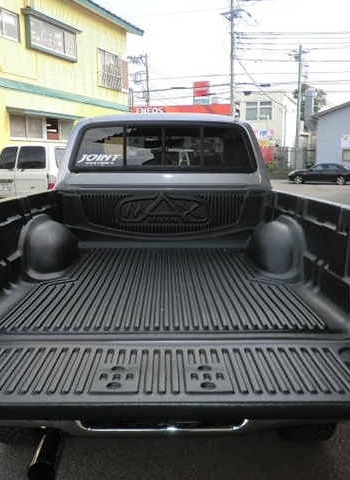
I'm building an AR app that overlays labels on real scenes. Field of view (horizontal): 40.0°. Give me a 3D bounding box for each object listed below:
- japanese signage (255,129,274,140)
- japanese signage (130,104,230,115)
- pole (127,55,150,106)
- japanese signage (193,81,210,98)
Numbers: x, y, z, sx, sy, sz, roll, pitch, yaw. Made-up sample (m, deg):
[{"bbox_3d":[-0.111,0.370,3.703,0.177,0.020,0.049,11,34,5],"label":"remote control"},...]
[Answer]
[{"bbox_3d":[7.287,-8.590,39.139,1.498,0.956,0.100,0,9,0],"label":"japanese signage"},{"bbox_3d":[0.466,-11.024,40.762,8.825,0.905,0.400,0,9,0],"label":"japanese signage"},{"bbox_3d":[-3.327,-11.649,45.721,2.000,11.419,0.700,0,9,0],"label":"pole"},{"bbox_3d":[2.551,-14.490,46.281,1.598,1.671,0.400,-1,9,-4],"label":"japanese signage"}]

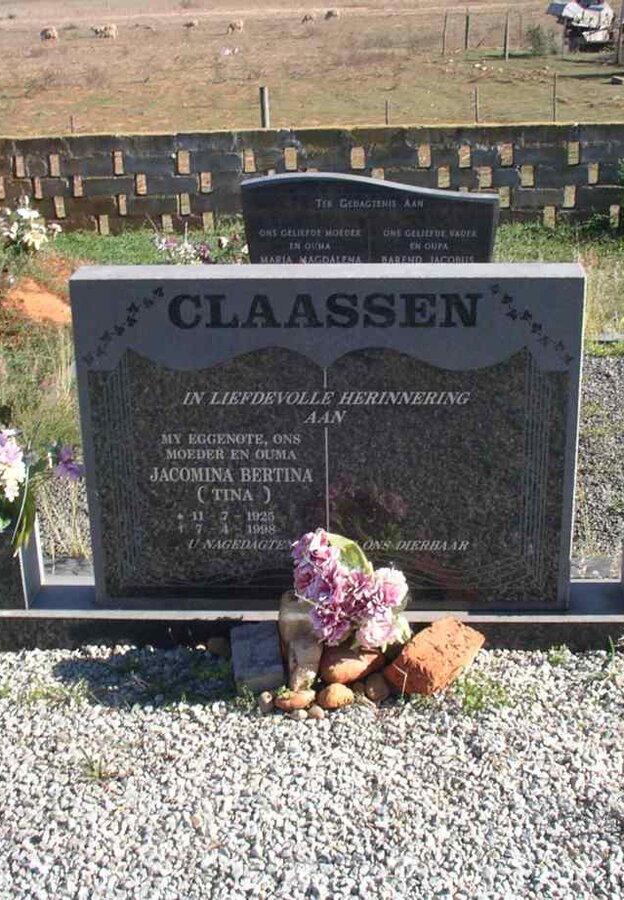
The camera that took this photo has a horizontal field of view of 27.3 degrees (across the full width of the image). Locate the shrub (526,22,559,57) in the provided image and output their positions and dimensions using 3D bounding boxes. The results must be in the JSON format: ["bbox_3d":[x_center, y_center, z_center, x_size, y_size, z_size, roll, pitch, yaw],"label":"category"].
[{"bbox_3d":[5.749,-10.243,32.000,0.798,0.821,0.758,2,21,9],"label":"shrub"}]

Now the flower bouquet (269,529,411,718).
[{"bbox_3d":[0.057,0.327,2.443,0.270,0.320,0.210,0,21,3],"label":"flower bouquet"}]

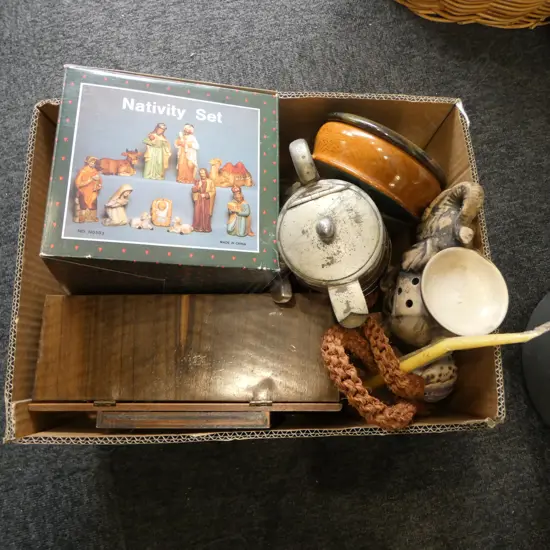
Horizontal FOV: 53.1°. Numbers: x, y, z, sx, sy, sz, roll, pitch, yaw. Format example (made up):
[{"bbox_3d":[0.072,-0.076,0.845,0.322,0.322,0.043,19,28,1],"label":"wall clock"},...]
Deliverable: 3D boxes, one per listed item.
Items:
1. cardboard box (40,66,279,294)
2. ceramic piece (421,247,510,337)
[{"bbox_3d":[-0.102,-0.068,0.524,0.183,0.148,0.168,3,73,-12],"label":"cardboard box"},{"bbox_3d":[0.157,0.019,0.472,0.077,0.033,0.077,0,74,-7],"label":"ceramic piece"}]

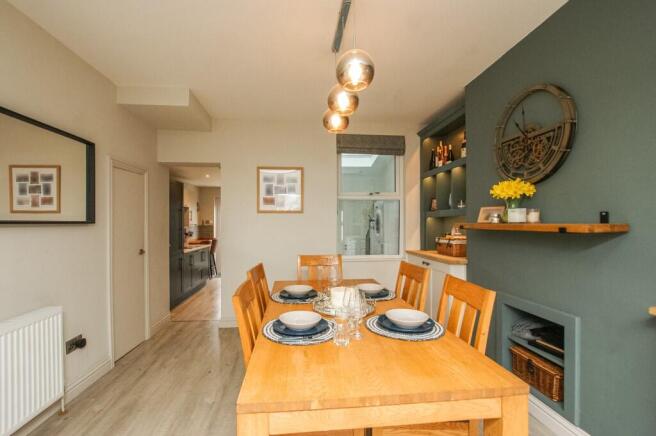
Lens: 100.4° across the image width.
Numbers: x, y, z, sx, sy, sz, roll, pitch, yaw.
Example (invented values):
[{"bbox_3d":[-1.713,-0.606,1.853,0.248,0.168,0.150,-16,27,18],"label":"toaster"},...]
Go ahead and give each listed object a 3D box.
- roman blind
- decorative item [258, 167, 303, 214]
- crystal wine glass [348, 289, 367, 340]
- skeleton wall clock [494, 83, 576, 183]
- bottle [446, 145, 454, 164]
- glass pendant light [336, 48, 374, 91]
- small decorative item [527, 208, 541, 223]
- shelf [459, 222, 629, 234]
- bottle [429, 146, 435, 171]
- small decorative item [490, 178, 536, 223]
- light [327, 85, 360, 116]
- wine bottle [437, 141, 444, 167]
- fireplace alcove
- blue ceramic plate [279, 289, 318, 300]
[{"bbox_3d":[0.561,-0.952,3.627,0.910,0.277,0.080,0,-1,-6],"label":"roman blind"},{"bbox_3d":[-0.590,-0.345,3.426,0.575,0.570,0.030,0,-1,-7],"label":"decorative item"},{"bbox_3d":[0.142,0.456,1.305,0.080,0.220,0.080,0,-1,-6],"label":"crystal wine glass"},{"bbox_3d":[1.366,-0.536,1.869,0.056,0.630,0.615,0,-1,-6],"label":"skeleton wall clock"},{"bbox_3d":[1.457,-0.730,3.246,0.080,0.290,0.080,0,-1,-7],"label":"bottle"},{"bbox_3d":[0.130,-0.697,1.295,0.180,0.172,0.180,0,-1,-7],"label":"glass pendant light"},{"bbox_3d":[1.291,-0.014,1.715,0.070,0.085,0.070,0,-1,-7],"label":"small decorative item"},{"bbox_3d":[1.286,0.057,1.838,0.220,0.046,1.069,0,-1,-6],"label":"shelf"},{"bbox_3d":[1.332,-0.732,3.486,0.075,0.300,0.075,0,-1,-7],"label":"bottle"},{"bbox_3d":[1.272,-0.120,1.873,0.230,0.300,0.260,0,-1,-6],"label":"small decorative item"},{"bbox_3d":[0.095,-0.731,1.700,0.190,0.180,0.190,0,-1,-6],"label":"light"},{"bbox_3d":[1.355,-0.747,3.286,0.080,0.325,0.080,0,-1,-7],"label":"wine bottle"},{"bbox_3d":[1.522,0.882,1.882,0.320,0.614,0.653,0,-1,-6],"label":"fireplace alcove"},{"bbox_3d":[-0.204,0.543,1.925,0.270,0.025,0.270,0,-1,0],"label":"blue ceramic plate"}]

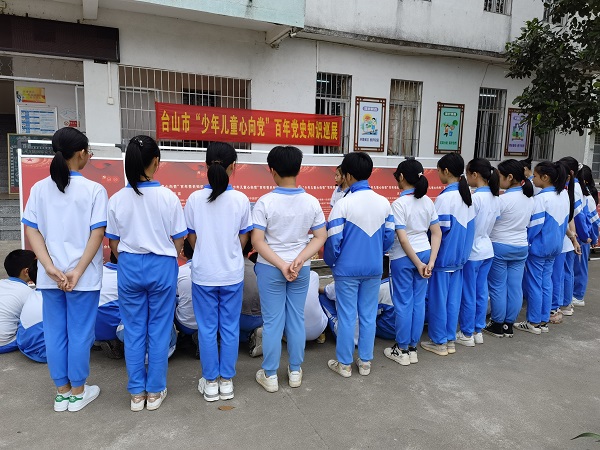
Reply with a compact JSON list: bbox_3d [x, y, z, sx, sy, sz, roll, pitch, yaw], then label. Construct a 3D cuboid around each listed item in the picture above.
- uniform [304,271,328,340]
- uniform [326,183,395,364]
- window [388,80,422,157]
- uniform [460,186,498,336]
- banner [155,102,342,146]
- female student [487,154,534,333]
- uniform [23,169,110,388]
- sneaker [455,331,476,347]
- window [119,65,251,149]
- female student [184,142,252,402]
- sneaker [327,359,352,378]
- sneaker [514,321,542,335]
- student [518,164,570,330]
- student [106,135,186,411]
[{"bbox_3d":[0.020,0.609,3.895,0.400,0.540,0.340,1,9,-5],"label":"uniform"},{"bbox_3d":[0.375,0.315,3.171,0.450,1.220,0.280,-2,9,-20],"label":"uniform"},{"bbox_3d":[2.525,-2.535,11.198,0.879,1.785,0.120,-2,9,-20],"label":"window"},{"bbox_3d":[1.406,0.301,3.784,0.410,1.224,0.280,-4,10,-32],"label":"uniform"},{"bbox_3d":[-0.889,-2.054,9.800,4.074,0.690,0.050,-3,9,-26],"label":"banner"},{"bbox_3d":[1.717,0.191,3.944,0.420,1.492,0.330,-3,10,-28],"label":"female student"},{"bbox_3d":[-1.316,0.327,2.680,0.460,1.272,0.280,2,9,2],"label":"uniform"},{"bbox_3d":[1.341,0.906,3.810,0.090,0.100,0.240,-5,11,-36],"label":"sneaker"},{"bbox_3d":[-2.221,-2.273,9.447,2.661,1.544,0.120,-3,10,-28],"label":"window"},{"bbox_3d":[-0.479,0.289,2.817,0.400,1.540,0.290,0,9,-6],"label":"female student"},{"bbox_3d":[0.282,0.968,3.241,0.090,0.100,0.245,-4,10,-34],"label":"sneaker"},{"bbox_3d":[2.038,0.865,4.155,0.095,0.110,0.260,-5,11,-36],"label":"sneaker"},{"bbox_3d":[2.076,0.197,4.048,0.420,1.466,0.330,-4,10,-30],"label":"student"},{"bbox_3d":[-0.887,0.278,2.708,0.440,1.575,0.300,1,9,-4],"label":"student"}]

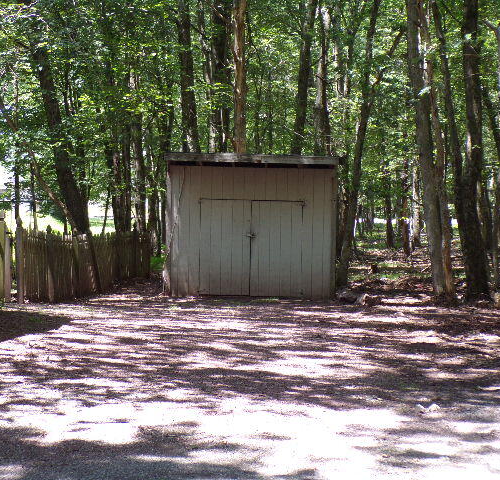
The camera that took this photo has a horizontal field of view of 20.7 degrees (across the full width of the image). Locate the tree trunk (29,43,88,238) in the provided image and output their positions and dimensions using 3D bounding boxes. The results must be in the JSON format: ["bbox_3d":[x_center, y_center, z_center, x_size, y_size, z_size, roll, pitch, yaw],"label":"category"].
[{"bbox_3d":[-3.884,-1.949,28.363,0.450,4.210,0.420,-14,4,0],"label":"tree trunk"}]

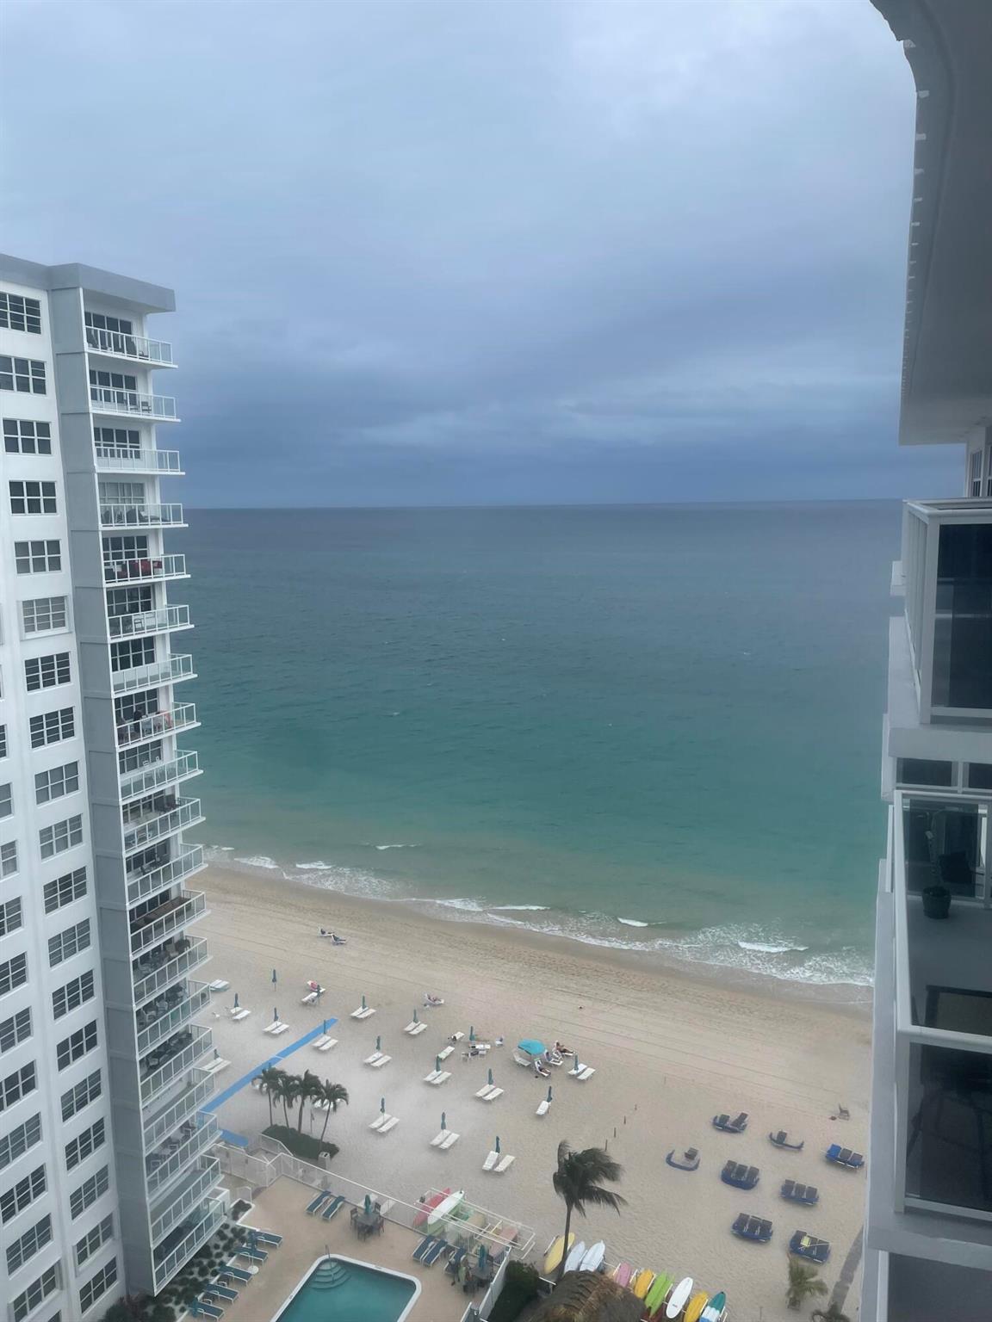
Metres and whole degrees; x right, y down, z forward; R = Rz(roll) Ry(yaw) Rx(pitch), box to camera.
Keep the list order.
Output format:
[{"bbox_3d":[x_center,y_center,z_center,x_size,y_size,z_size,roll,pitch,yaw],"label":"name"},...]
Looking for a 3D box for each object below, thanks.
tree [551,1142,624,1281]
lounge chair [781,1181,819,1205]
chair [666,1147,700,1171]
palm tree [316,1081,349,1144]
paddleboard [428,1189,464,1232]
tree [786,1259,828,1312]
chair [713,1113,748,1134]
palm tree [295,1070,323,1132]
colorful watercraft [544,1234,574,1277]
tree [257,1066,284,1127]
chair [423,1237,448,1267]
[{"bbox_3d":[5.562,33.219,59.285,4.900,9.100,4.300,-1,9,0],"label":"tree"},{"bbox_3d":[20.621,36.091,67.414,2.300,0.550,1.800,4,10,25],"label":"lounge chair"},{"bbox_3d":[13.372,35.615,70.999,2.250,0.500,1.750,3,10,24],"label":"chair"},{"bbox_3d":[-11.964,33.055,72.456,3.000,5.600,3.000,-1,9,0],"label":"palm tree"},{"bbox_3d":[-3.256,35.891,64.966,0.860,0.200,3.450,6,11,34],"label":"paddleboard"},{"bbox_3d":[18.088,36.354,57.898,2.600,3.100,2.400,-1,9,0],"label":"tree"},{"bbox_3d":[17.771,34.890,75.078,2.300,0.550,1.800,3,10,24],"label":"chair"},{"bbox_3d":[-13.892,32.891,73.917,3.000,5.500,3.000,-1,9,0],"label":"palm tree"},{"bbox_3d":[3.889,36.775,61.535,0.860,0.200,3.450,4,10,29],"label":"colorful watercraft"},{"bbox_3d":[-16.891,32.887,74.446,2.900,5.400,2.900,-1,9,0],"label":"tree"},{"bbox_3d":[-3.719,36.532,61.320,0.660,0.500,1.900,4,10,26],"label":"chair"}]

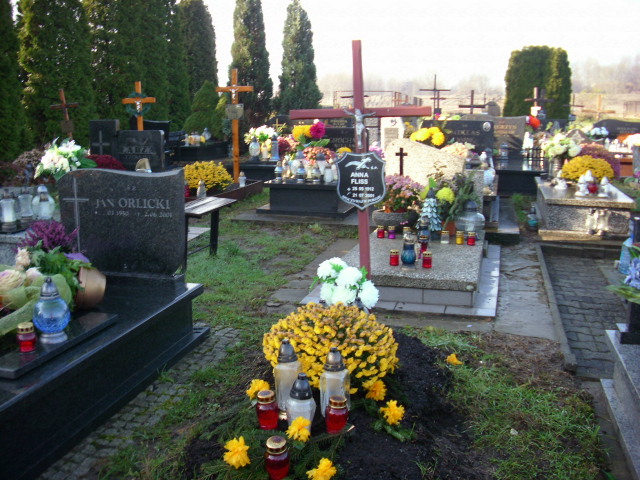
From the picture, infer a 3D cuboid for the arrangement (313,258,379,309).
[{"bbox_3d":[0.134,0.224,3.600,0.340,0.290,0.290,3,11,15],"label":"arrangement"}]

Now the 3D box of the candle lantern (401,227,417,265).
[{"bbox_3d":[0.663,0.073,5.095,0.115,0.278,0.115,3,11,14],"label":"candle lantern"}]

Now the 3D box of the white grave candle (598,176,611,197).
[{"bbox_3d":[3.238,-0.604,7.800,0.118,0.225,0.118,3,12,14],"label":"white grave candle"}]

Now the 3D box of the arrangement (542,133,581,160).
[{"bbox_3d":[3.142,-1.210,8.900,0.480,0.370,0.430,3,12,14],"label":"arrangement"}]

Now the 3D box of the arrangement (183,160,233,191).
[{"bbox_3d":[-1.513,-0.847,9.200,0.680,0.460,0.640,3,12,15],"label":"arrangement"}]

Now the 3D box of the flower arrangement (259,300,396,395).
[{"bbox_3d":[0.043,0.441,2.780,0.550,0.340,0.530,3,12,14],"label":"flower arrangement"}]

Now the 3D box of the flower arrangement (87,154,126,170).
[{"bbox_3d":[-2.571,-0.857,8.200,0.550,0.420,0.520,3,12,15],"label":"flower arrangement"}]

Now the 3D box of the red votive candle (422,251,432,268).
[{"bbox_3d":[0.806,0.151,5.120,0.069,0.117,0.069,3,11,14],"label":"red votive candle"}]

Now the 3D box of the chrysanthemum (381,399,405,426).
[{"bbox_3d":[0.257,0.614,2.420,0.087,0.075,0.080,1,12,6],"label":"chrysanthemum"}]

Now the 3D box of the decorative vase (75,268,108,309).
[{"bbox_3d":[-1.263,0.271,3.780,0.210,0.235,0.235,1,8,-41],"label":"decorative vase"}]

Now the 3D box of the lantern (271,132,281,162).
[{"bbox_3d":[-0.768,-1.593,11.758,0.160,0.435,0.160,3,11,14],"label":"lantern"}]

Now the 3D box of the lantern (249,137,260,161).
[{"bbox_3d":[-1.130,-1.577,11.763,0.198,0.384,0.198,0,11,0],"label":"lantern"}]

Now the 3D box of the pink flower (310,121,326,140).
[{"bbox_3d":[-0.020,-1.489,9.300,0.200,0.220,0.170,3,11,15],"label":"pink flower"}]

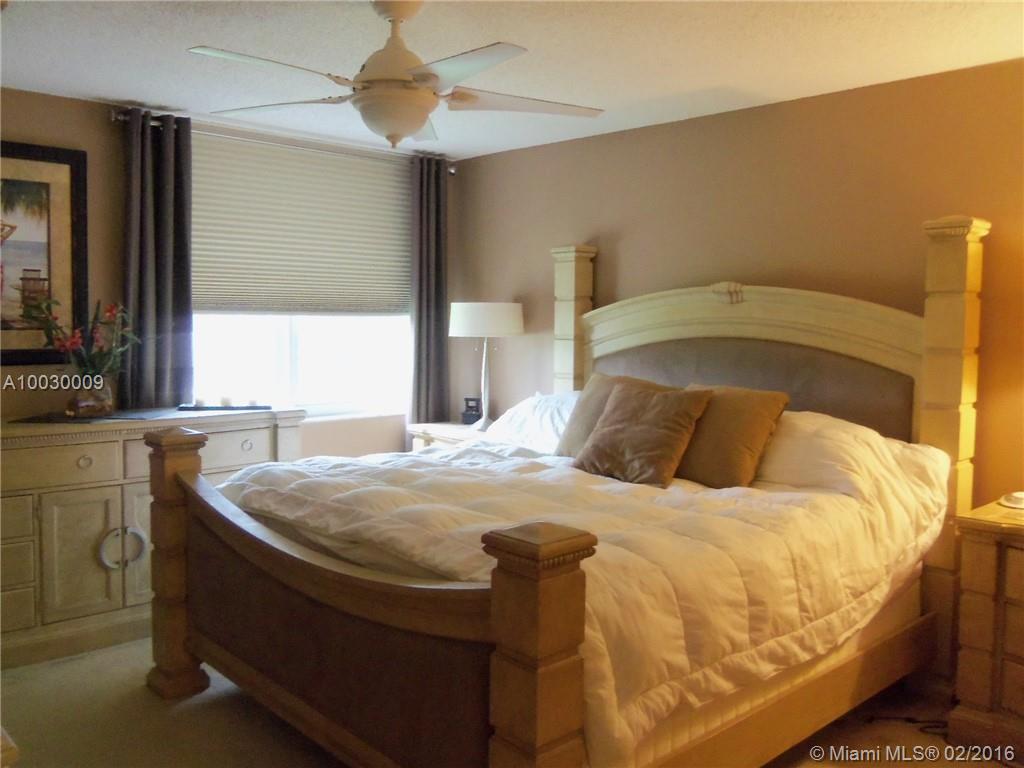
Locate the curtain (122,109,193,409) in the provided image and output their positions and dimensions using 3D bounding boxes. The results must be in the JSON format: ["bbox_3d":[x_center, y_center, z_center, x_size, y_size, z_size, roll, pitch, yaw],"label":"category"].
[{"bbox_3d":[-1.796,-0.146,4.218,0.308,2.417,0.112,-3,5,-43],"label":"curtain"}]

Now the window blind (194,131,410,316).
[{"bbox_3d":[-1.164,-0.895,4.833,1.477,0.963,0.066,-3,5,-43],"label":"window blind"}]

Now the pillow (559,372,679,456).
[{"bbox_3d":[0.481,0.160,3.897,0.468,0.458,0.159,5,-33,47],"label":"pillow"}]

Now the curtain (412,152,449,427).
[{"bbox_3d":[-0.535,-0.227,5.375,0.258,2.448,0.112,-3,5,-43],"label":"curtain"}]

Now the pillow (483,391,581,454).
[{"bbox_3d":[0.318,0.195,4.105,0.748,0.206,0.468,5,43,47],"label":"pillow"}]

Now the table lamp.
[{"bbox_3d":[-0.150,-0.103,4.956,0.442,0.766,0.442,1,4,0],"label":"table lamp"}]

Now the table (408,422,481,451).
[{"bbox_3d":[-0.227,0.678,5.029,0.505,0.771,0.785,-3,5,-43],"label":"table"}]

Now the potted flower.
[{"bbox_3d":[-1.931,-0.117,3.727,0.446,0.534,0.345,-3,5,-43],"label":"potted flower"}]

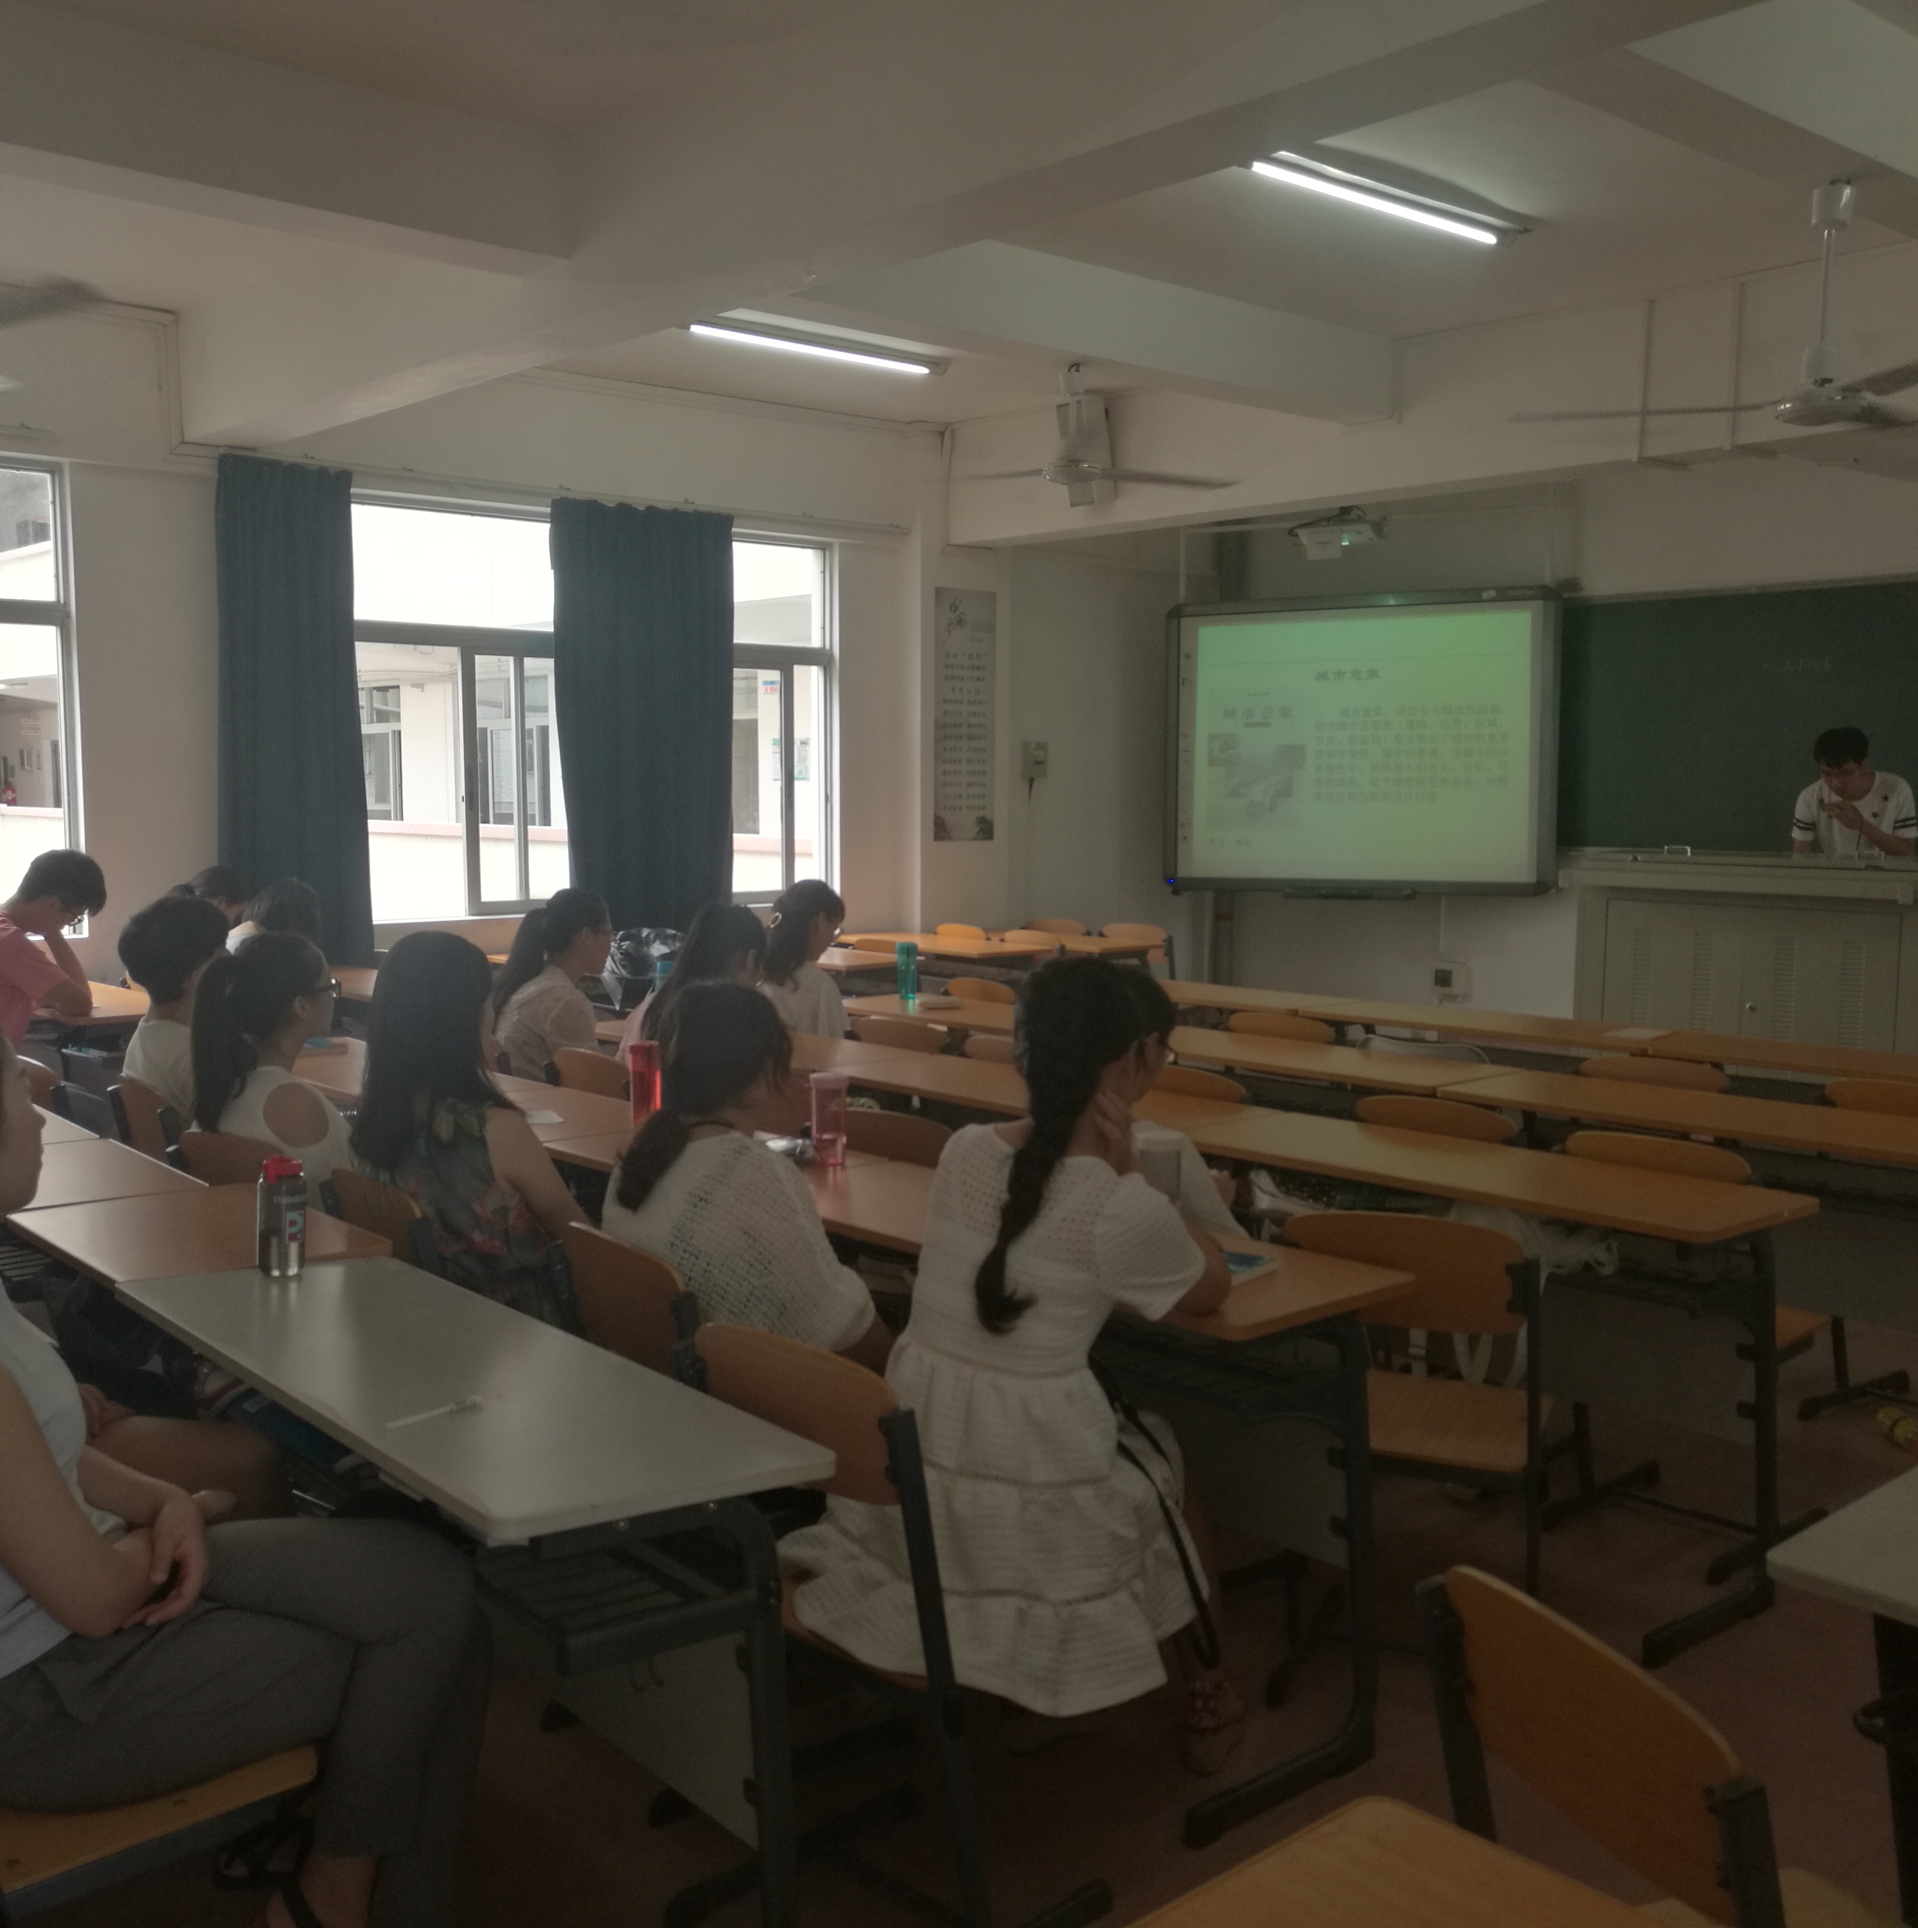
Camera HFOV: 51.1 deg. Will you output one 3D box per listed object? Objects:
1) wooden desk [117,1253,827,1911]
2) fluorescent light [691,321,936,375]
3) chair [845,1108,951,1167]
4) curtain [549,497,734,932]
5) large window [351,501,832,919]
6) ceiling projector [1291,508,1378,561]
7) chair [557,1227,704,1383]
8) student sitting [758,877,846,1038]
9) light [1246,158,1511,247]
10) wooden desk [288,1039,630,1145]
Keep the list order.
[{"bbox_3d":[-0.687,0.856,2.614,0.430,0.710,1.230,-4,6,-39],"label":"wooden desk"},{"bbox_3d":[-0.518,-2.428,7.908,1.230,0.100,0.150,-4,7,-41],"label":"fluorescent light"},{"bbox_3d":[0.007,0.708,4.094,0.500,0.810,0.420,-4,7,-41],"label":"chair"},{"bbox_3d":[-1.463,-1.113,9.482,0.950,2.100,0.160,-4,6,-39],"label":"curtain"},{"bbox_3d":[-1.544,-1.062,8.730,2.550,1.700,0.120,-5,7,-41],"label":"large window"},{"bbox_3d":[1.947,-2.216,10.314,0.340,0.180,0.360,-4,6,-39],"label":"ceiling projector"},{"bbox_3d":[-0.415,0.783,3.059,0.460,0.790,0.400,-4,6,-39],"label":"chair"},{"bbox_3d":[-0.375,0.318,6.248,0.680,1.180,0.470,-5,7,-41],"label":"student sitting"},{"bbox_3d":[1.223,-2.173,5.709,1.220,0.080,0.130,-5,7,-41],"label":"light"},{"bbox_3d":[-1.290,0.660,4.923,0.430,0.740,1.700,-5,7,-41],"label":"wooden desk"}]

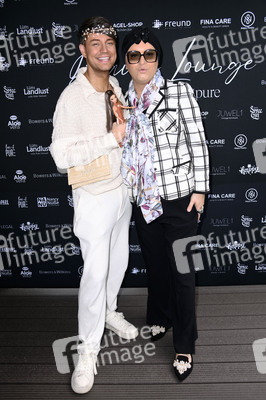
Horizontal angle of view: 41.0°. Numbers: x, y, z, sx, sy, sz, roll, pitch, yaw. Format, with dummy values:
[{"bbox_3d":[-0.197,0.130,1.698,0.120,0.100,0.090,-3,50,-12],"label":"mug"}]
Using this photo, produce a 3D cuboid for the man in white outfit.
[{"bbox_3d":[-0.160,0.035,1.830,0.510,1.775,0.560,-6,16,-13],"label":"man in white outfit"}]

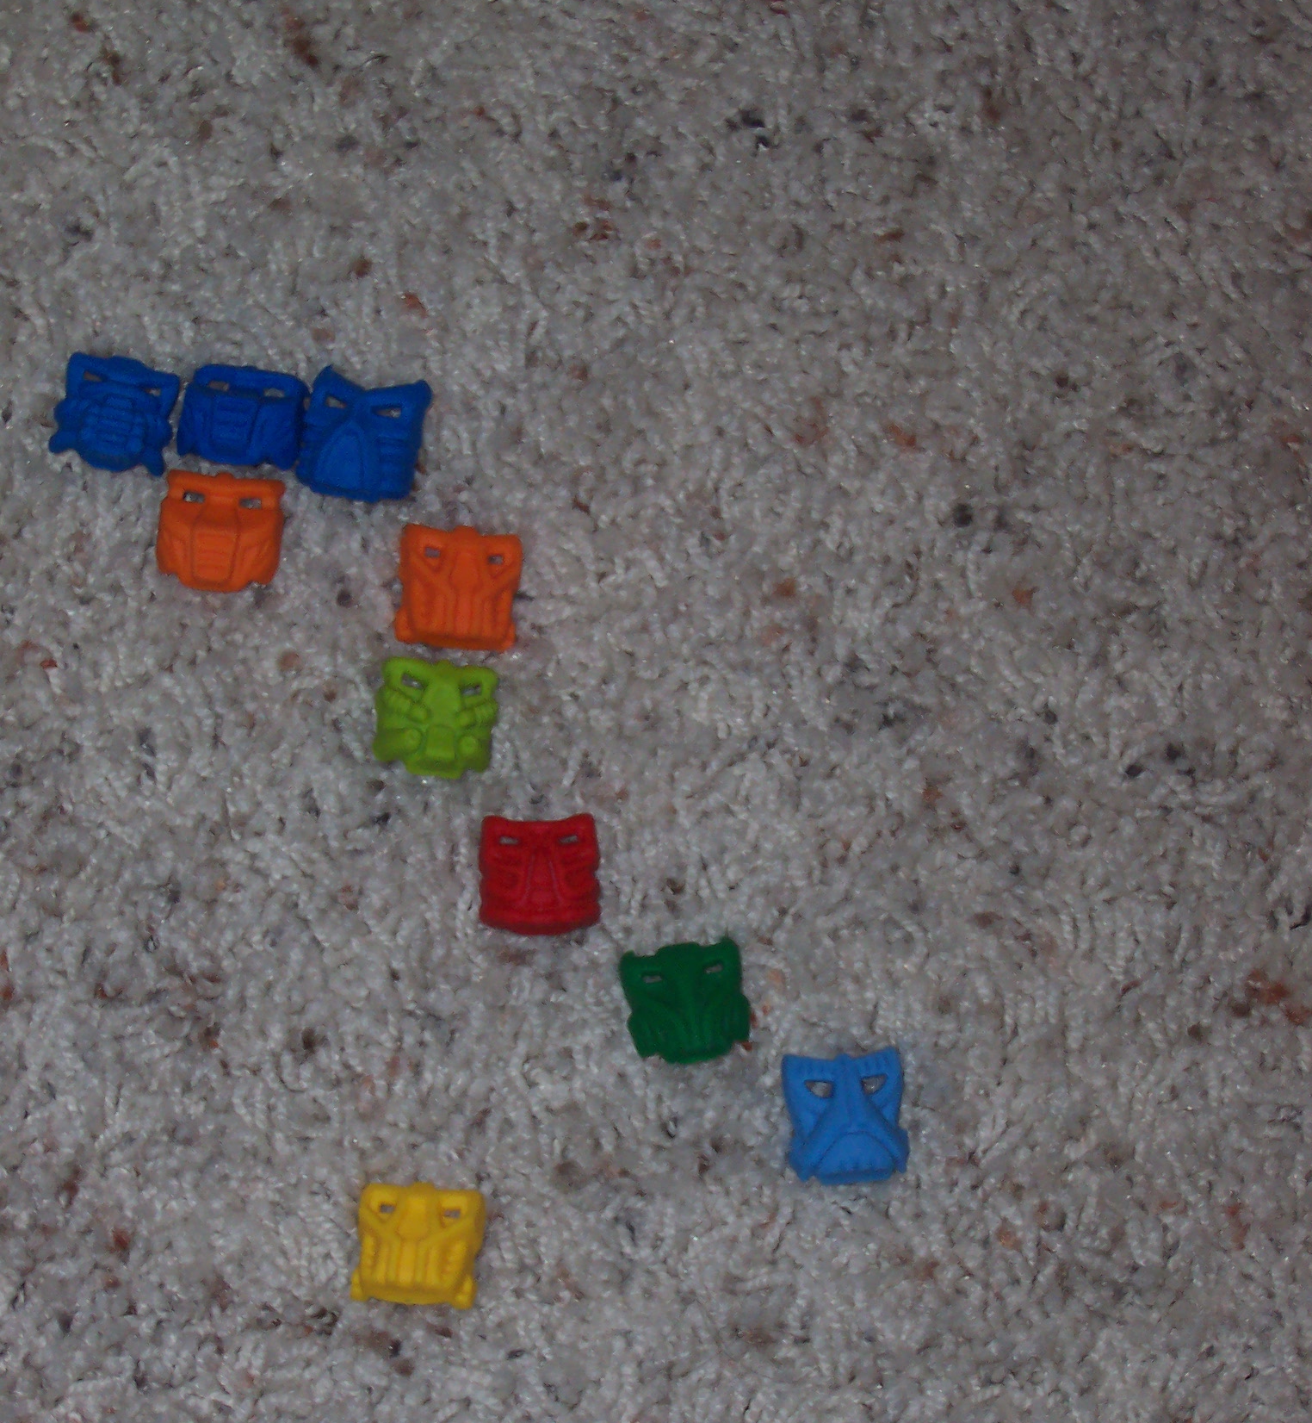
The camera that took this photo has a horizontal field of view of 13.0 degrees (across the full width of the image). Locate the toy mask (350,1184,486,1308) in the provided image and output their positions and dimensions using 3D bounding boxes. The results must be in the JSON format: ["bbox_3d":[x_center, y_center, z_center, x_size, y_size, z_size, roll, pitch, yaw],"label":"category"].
[{"bbox_3d":[-0.045,0.100,1.082,0.024,0.012,0.023,4,69,2],"label":"toy mask"}]

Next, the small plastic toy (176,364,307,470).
[{"bbox_3d":[-0.082,-0.058,1.142,0.025,0.012,0.021,7,69,3],"label":"small plastic toy"}]

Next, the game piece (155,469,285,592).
[{"bbox_3d":[-0.086,-0.036,1.134,0.025,0.012,0.023,5,69,2],"label":"game piece"}]

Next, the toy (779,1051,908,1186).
[{"bbox_3d":[0.036,0.077,1.091,0.024,0.012,0.025,-5,69,-2],"label":"toy"}]

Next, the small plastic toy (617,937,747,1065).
[{"bbox_3d":[0.006,0.055,1.099,0.024,0.012,0.024,-7,69,-3],"label":"small plastic toy"}]

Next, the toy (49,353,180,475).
[{"bbox_3d":[-0.107,-0.059,1.143,0.024,0.012,0.022,10,69,4],"label":"toy"}]

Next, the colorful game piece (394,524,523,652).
[{"bbox_3d":[-0.039,-0.024,1.129,0.024,0.012,0.024,5,69,2],"label":"colorful game piece"}]

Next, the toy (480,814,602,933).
[{"bbox_3d":[-0.022,0.031,1.108,0.023,0.012,0.023,-1,69,0],"label":"toy"}]

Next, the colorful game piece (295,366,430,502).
[{"bbox_3d":[-0.058,-0.055,1.141,0.024,0.012,0.024,8,69,3],"label":"colorful game piece"}]

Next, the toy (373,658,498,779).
[{"bbox_3d":[-0.043,0.001,1.119,0.024,0.012,0.023,6,69,2],"label":"toy"}]

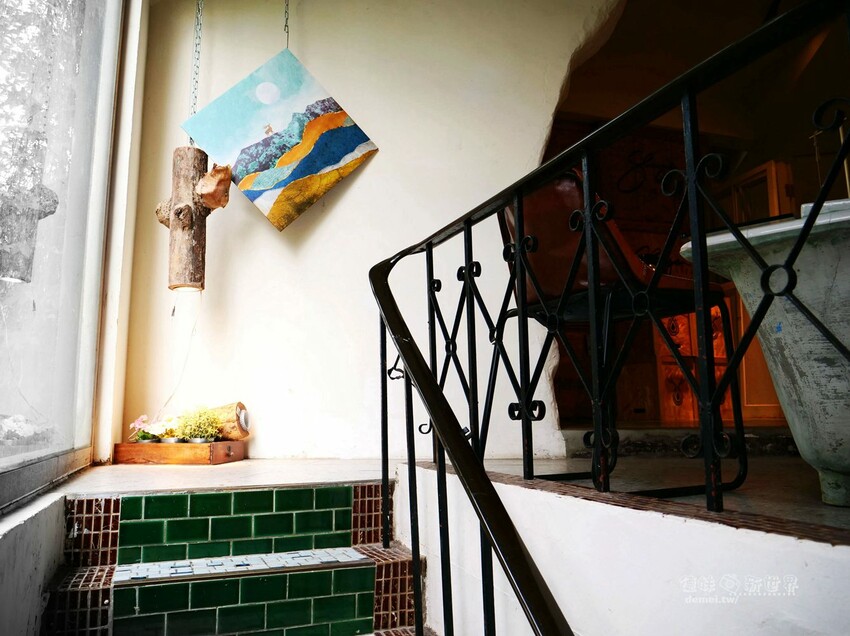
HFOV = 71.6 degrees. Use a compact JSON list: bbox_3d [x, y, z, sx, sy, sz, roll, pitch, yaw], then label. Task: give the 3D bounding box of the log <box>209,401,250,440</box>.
[{"bbox_3d":[-0.827,0.424,2.280,0.255,0.136,0.136,-14,-8,0],"label":"log"}]

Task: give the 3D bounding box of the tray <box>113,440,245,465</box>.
[{"bbox_3d":[-0.953,0.523,2.300,0.400,0.075,0.230,-2,-9,11],"label":"tray"}]

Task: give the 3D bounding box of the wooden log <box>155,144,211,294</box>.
[{"bbox_3d":[-0.937,-0.385,2.300,0.221,0.550,0.175,2,-9,-19],"label":"wooden log"}]

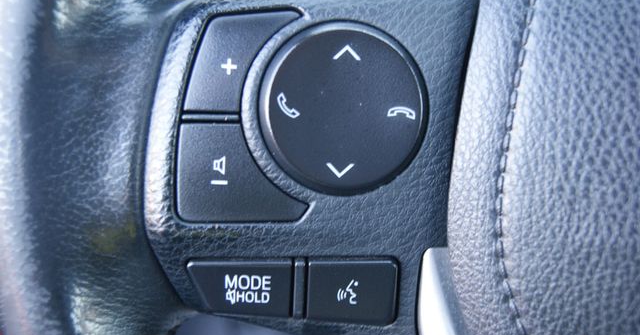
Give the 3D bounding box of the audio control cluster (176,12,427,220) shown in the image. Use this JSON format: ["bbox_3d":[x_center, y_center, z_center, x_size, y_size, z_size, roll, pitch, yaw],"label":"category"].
[{"bbox_3d":[-0.004,-0.012,0.181,0.058,0.049,0.010,1,0,-10],"label":"audio control cluster"}]

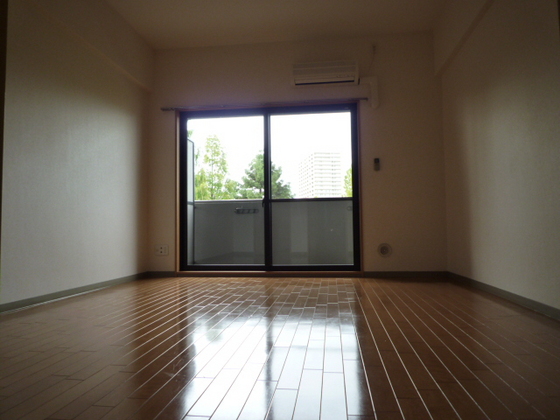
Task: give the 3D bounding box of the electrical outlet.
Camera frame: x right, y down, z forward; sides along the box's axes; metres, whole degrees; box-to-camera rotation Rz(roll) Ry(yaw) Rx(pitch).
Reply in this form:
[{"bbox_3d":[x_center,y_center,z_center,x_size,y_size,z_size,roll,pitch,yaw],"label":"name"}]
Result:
[{"bbox_3d":[-1.331,0.454,4.548,0.166,0.123,0.012,-1,-3,7],"label":"electrical outlet"}]

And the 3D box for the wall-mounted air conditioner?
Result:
[{"bbox_3d":[0.490,-1.429,4.314,0.675,0.223,0.190,-1,-3,7],"label":"wall-mounted air conditioner"}]

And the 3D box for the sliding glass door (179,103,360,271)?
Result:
[{"bbox_3d":[-0.145,-0.239,4.560,2.023,1.829,0.100,-1,-3,7],"label":"sliding glass door"}]

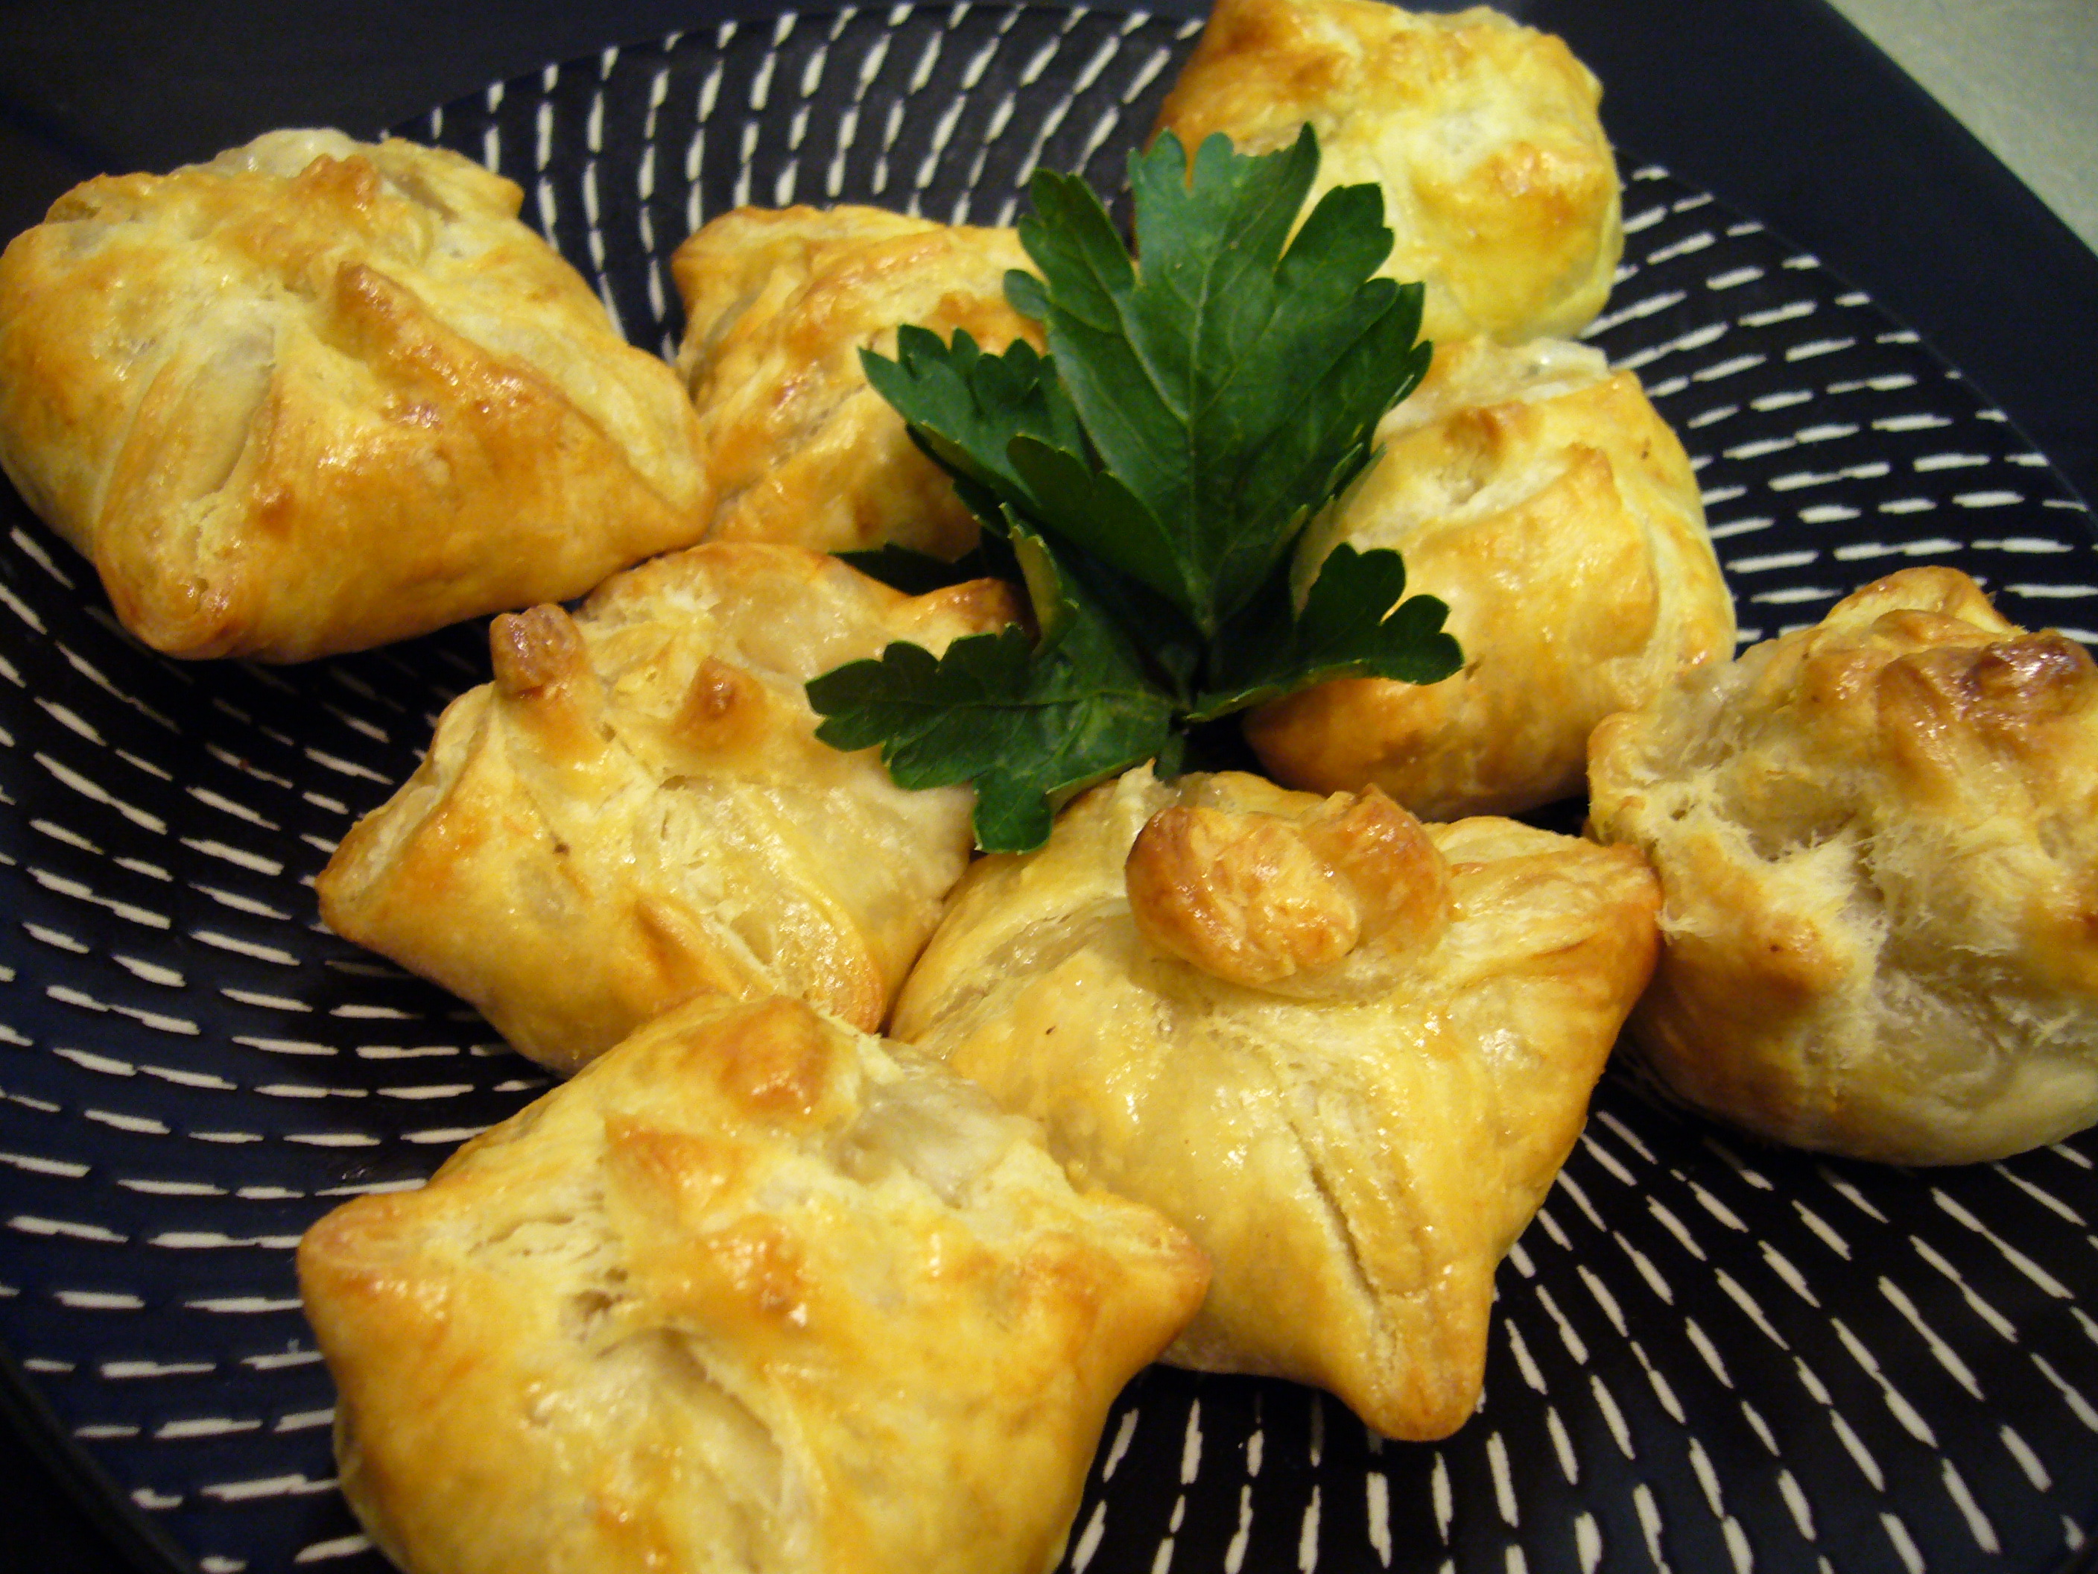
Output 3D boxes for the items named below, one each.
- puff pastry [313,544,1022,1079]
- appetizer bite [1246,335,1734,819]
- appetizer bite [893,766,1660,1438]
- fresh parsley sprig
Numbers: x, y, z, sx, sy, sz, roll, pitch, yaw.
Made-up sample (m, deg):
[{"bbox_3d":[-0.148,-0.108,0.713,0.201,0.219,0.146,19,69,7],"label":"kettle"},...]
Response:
[{"bbox_3d":[-0.038,-0.004,0.215,0.057,0.038,0.053,13,51,3],"label":"puff pastry"},{"bbox_3d":[0.049,-0.029,0.248,0.056,0.036,0.051,-10,54,-15],"label":"appetizer bite"},{"bbox_3d":[0.025,0.018,0.206,0.058,0.038,0.055,28,54,14],"label":"appetizer bite"},{"bbox_3d":[0.009,-0.029,0.220,0.068,0.052,0.066,4,52,-5],"label":"fresh parsley sprig"}]

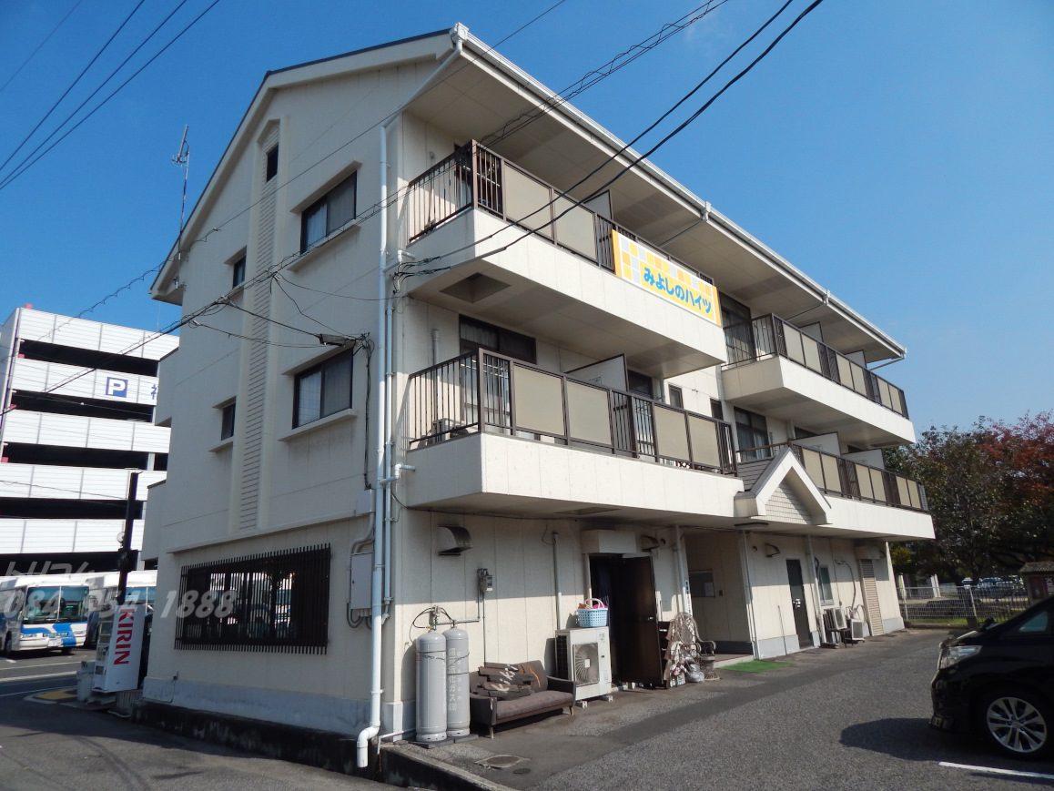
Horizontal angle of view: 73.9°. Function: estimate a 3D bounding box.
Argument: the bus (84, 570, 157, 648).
[{"bbox_3d":[-20.610,10.825,34.758,9.200,3.200,2.400,-17,-21,41],"label":"bus"}]

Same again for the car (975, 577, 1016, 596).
[{"bbox_3d":[37.510,15.317,56.000,4.300,1.450,1.700,11,-21,-39],"label":"car"}]

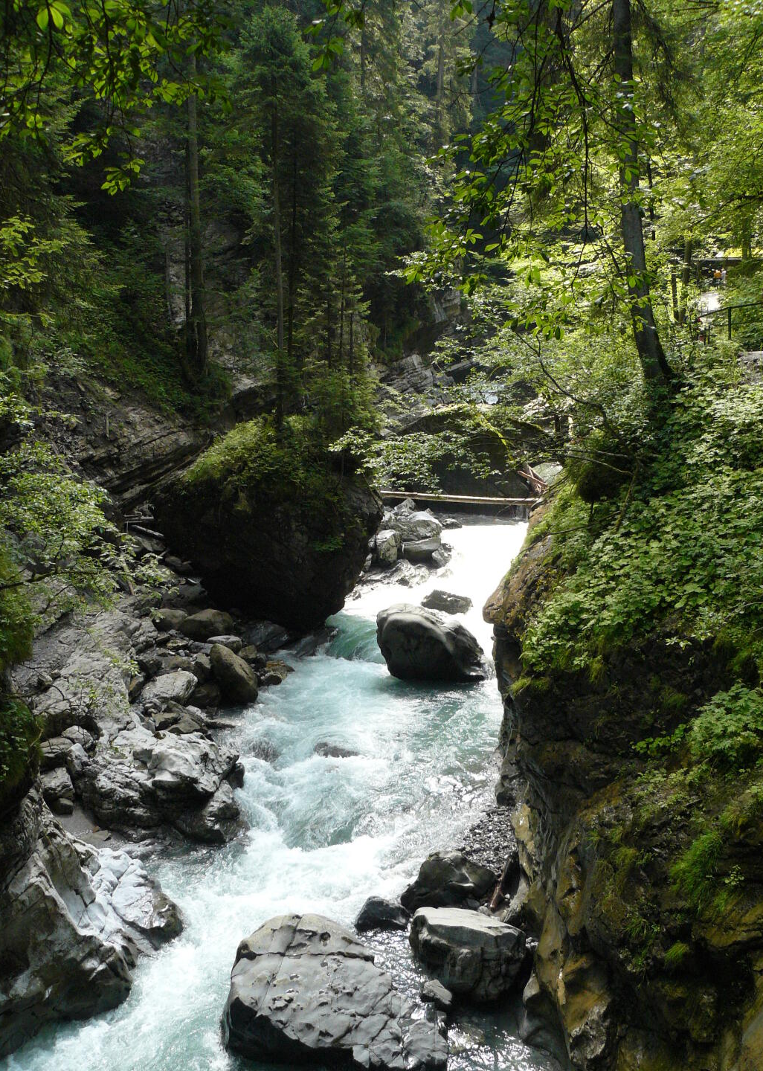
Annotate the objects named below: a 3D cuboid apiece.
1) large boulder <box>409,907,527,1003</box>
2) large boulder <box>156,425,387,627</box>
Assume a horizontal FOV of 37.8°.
[{"bbox_3d":[1.280,6.200,16.400,1.600,1.050,1.150,4,11,20],"label":"large boulder"},{"bbox_3d":[-3.400,-0.400,34.300,6.600,5.800,5.600,0,10,0],"label":"large boulder"}]

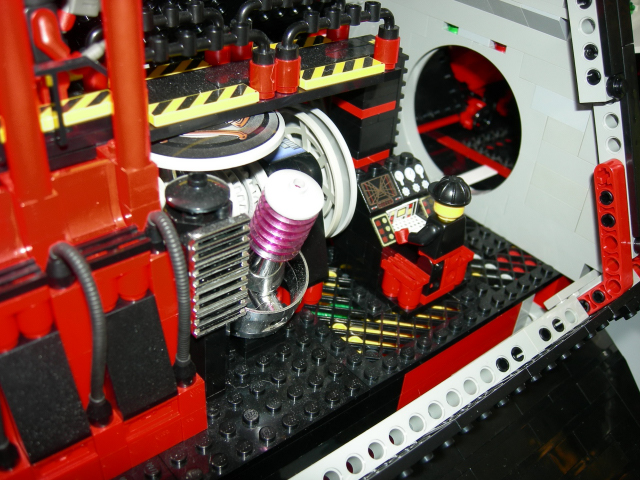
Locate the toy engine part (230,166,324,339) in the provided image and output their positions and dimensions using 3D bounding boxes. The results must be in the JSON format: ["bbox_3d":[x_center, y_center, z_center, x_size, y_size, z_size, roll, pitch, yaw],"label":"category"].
[{"bbox_3d":[-0.011,0.002,0.185,0.025,0.043,0.026,-24,61,-32],"label":"toy engine part"}]

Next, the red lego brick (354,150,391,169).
[{"bbox_3d":[0.015,-0.032,0.248,0.016,0.003,0.016,-22,43,-34],"label":"red lego brick"}]

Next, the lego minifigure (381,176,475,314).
[{"bbox_3d":[0.039,-0.001,0.231,0.031,0.045,0.021,-22,43,-34],"label":"lego minifigure"}]

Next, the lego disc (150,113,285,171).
[{"bbox_3d":[-0.035,-0.033,0.190,0.049,0.004,0.049,4,34,-2],"label":"lego disc"}]

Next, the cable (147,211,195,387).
[{"bbox_3d":[-0.036,0.014,0.166,0.007,0.049,0.019,-22,43,-34],"label":"cable"}]

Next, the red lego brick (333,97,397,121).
[{"bbox_3d":[0.016,-0.048,0.237,0.016,0.003,0.016,-22,43,-34],"label":"red lego brick"}]

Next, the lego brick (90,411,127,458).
[{"bbox_3d":[-0.054,0.048,0.166,0.008,0.010,0.008,-22,43,-34],"label":"lego brick"}]

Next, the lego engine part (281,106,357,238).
[{"bbox_3d":[-0.007,-0.022,0.232,0.013,0.049,0.049,-22,43,-34],"label":"lego engine part"}]

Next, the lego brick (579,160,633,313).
[{"bbox_3d":[0.101,0.005,0.233,0.008,0.065,0.021,-22,37,-34],"label":"lego brick"}]

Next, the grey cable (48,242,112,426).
[{"bbox_3d":[-0.055,0.022,0.152,0.007,0.049,0.020,-22,43,-34],"label":"grey cable"}]

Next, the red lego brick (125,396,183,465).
[{"bbox_3d":[-0.046,0.048,0.175,0.016,0.019,0.008,-22,43,-34],"label":"red lego brick"}]

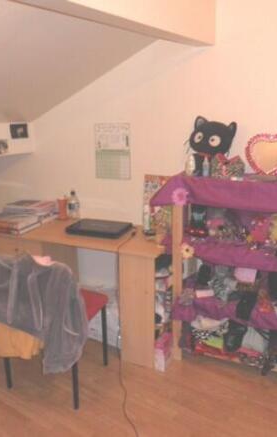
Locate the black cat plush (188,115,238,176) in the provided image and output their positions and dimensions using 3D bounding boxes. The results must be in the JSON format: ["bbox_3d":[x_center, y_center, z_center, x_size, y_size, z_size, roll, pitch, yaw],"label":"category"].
[{"bbox_3d":[0.451,-0.437,2.469,0.267,0.352,0.181,9,18,31],"label":"black cat plush"}]

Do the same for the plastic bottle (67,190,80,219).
[{"bbox_3d":[-0.489,-0.102,3.076,0.076,0.216,0.076,6,16,23],"label":"plastic bottle"}]

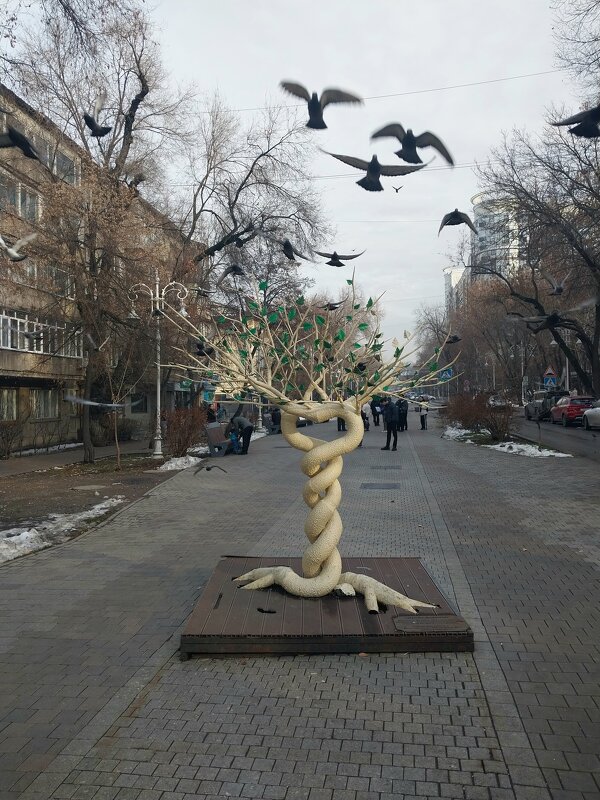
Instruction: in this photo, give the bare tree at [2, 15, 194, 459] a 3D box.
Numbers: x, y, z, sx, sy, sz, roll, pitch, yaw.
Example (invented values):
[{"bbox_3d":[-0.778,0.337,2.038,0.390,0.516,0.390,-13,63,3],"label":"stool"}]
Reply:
[{"bbox_3d":[-5.300,-4.300,15.900,5.200,12.000,5.000,0,0,0],"label":"bare tree"}]

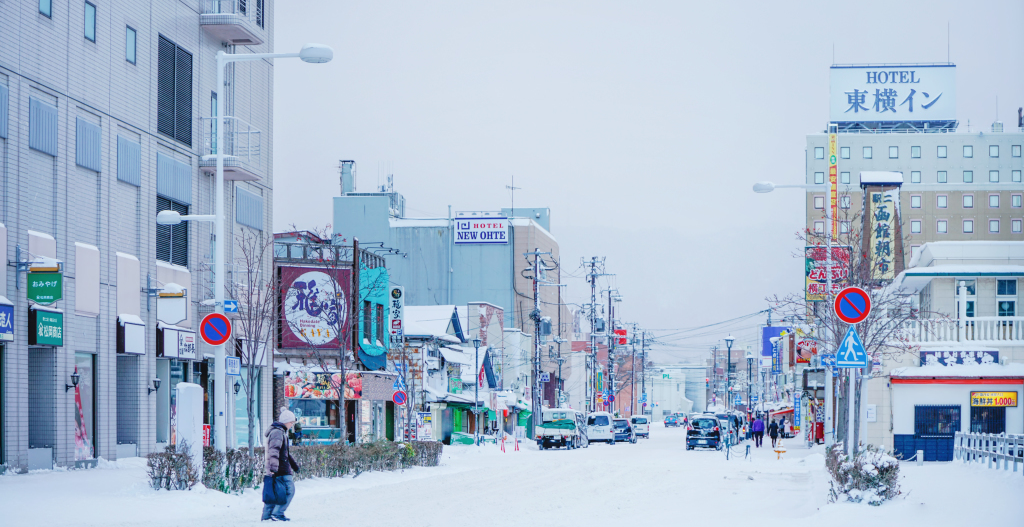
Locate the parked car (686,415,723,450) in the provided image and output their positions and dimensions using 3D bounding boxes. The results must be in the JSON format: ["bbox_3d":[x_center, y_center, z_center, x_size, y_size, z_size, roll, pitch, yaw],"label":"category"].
[{"bbox_3d":[9.503,8.367,98.300,1.670,1.600,3.700,0,-4,7],"label":"parked car"}]

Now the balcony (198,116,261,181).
[{"bbox_3d":[-8.819,-3.621,62.691,1.180,1.600,2.900,-1,-4,7],"label":"balcony"}]

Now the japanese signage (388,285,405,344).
[{"bbox_3d":[-4.802,2.147,83.000,0.620,2.450,0.250,-1,-4,7],"label":"japanese signage"}]

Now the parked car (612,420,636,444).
[{"bbox_3d":[7.340,11.223,133.690,1.700,1.650,4.300,-1,-4,7],"label":"parked car"}]

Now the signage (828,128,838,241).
[{"bbox_3d":[36.188,-8.887,224.000,1.100,12.400,0.350,0,-4,5],"label":"signage"}]

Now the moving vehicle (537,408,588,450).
[{"bbox_3d":[2.383,7.968,95.300,1.770,1.970,4.800,0,-4,7],"label":"moving vehicle"}]

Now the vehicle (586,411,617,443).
[{"bbox_3d":[5.883,10.676,128.851,1.700,2.020,4.600,-1,-4,7],"label":"vehicle"}]

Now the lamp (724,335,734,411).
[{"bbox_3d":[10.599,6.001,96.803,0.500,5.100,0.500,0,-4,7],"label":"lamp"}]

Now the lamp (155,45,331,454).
[{"bbox_3d":[-5.219,0.059,39.000,3.450,8.850,0.450,-1,-4,7],"label":"lamp"}]

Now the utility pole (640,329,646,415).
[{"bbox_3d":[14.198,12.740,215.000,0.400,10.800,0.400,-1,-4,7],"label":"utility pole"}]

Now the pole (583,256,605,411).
[{"bbox_3d":[6.164,6.128,149.489,1.800,13.200,0.700,0,-4,7],"label":"pole"}]

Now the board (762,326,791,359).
[{"bbox_3d":[21.610,6.467,163.000,2.500,2.650,0.300,0,-4,7],"label":"board"}]

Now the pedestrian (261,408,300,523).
[{"bbox_3d":[-3.519,3.076,30.400,0.500,1.690,0.500,-1,-5,13],"label":"pedestrian"}]

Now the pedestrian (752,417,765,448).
[{"bbox_3d":[13.245,9.050,107.065,0.600,1.700,0.400,-1,-4,7],"label":"pedestrian"}]

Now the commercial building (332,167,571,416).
[{"bbox_3d":[-3.395,4.367,141.030,11.400,16.200,34.000,-1,-4,7],"label":"commercial building"}]

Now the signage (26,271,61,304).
[{"bbox_3d":[-11.496,0.615,49.000,0.870,0.830,0.120,0,-4,7],"label":"signage"}]

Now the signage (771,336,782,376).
[{"bbox_3d":[17.268,6.071,130.000,0.600,2.550,0.250,-1,-4,7],"label":"signage"}]

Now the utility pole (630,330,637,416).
[{"bbox_3d":[11.937,11.156,194.605,0.600,10.200,0.500,0,-4,7],"label":"utility pole"}]

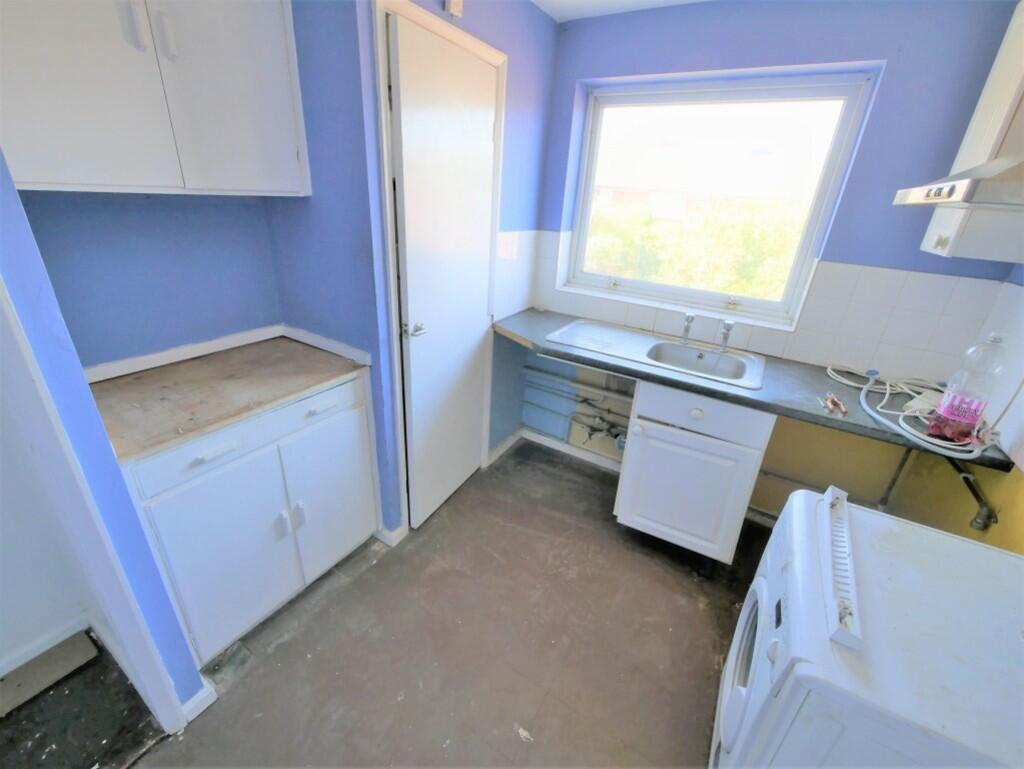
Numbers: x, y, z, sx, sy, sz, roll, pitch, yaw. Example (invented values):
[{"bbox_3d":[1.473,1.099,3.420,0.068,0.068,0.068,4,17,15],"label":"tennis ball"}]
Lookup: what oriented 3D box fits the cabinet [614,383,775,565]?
[{"bbox_3d":[0.866,0.288,1.953,0.500,0.725,0.565,17,27,26],"label":"cabinet"}]

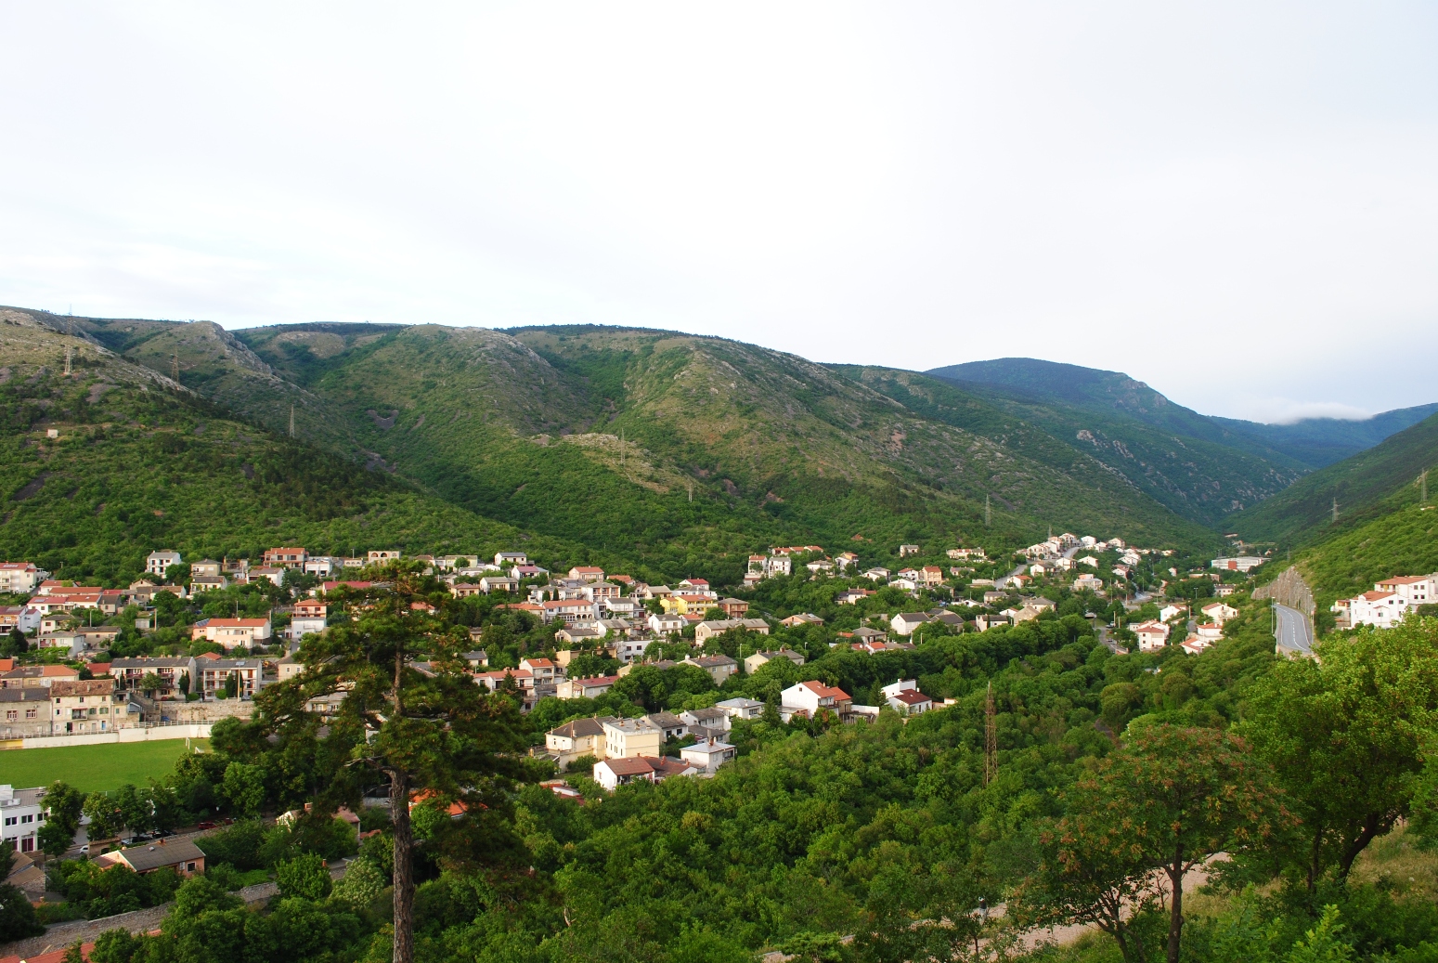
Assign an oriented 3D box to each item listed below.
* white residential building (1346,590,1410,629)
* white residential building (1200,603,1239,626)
[{"bbox_3d":[171.250,33.550,280.000,11.000,9.700,8.000,0,-1,-12],"label":"white residential building"},{"bbox_3d":[187.730,50.550,405.000,10.800,8.700,8.500,0,-1,9],"label":"white residential building"}]

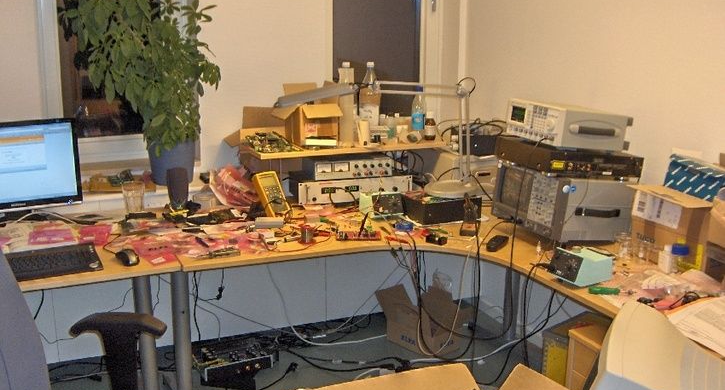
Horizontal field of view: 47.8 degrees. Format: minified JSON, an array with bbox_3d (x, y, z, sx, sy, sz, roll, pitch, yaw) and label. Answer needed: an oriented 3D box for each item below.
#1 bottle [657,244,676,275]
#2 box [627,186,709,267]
[{"bbox_3d":[0.921,0.190,2.456,0.053,0.084,0.050,5,13,21],"label":"bottle"},{"bbox_3d":[0.916,0.100,2.390,0.145,0.200,0.195,-5,14,-22],"label":"box"}]

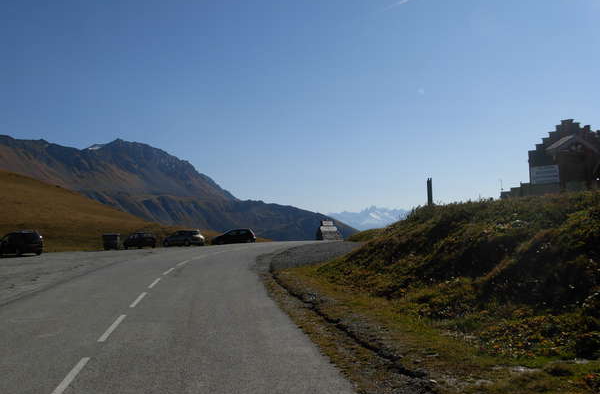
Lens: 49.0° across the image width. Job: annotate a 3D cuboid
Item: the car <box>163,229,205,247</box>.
[{"bbox_3d":[-11.049,3.902,62.500,4.200,1.500,1.750,-3,-3,36],"label":"car"}]

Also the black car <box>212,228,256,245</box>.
[{"bbox_3d":[-6.411,3.912,65.000,4.200,1.450,1.730,-1,-3,0],"label":"black car"}]

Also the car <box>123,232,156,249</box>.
[{"bbox_3d":[-14.601,3.991,60.000,1.680,1.450,3.900,1,-4,-42],"label":"car"}]

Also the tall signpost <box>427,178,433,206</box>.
[{"bbox_3d":[7.491,-0.243,38.000,0.270,1.660,0.200,-1,-3,11],"label":"tall signpost"}]

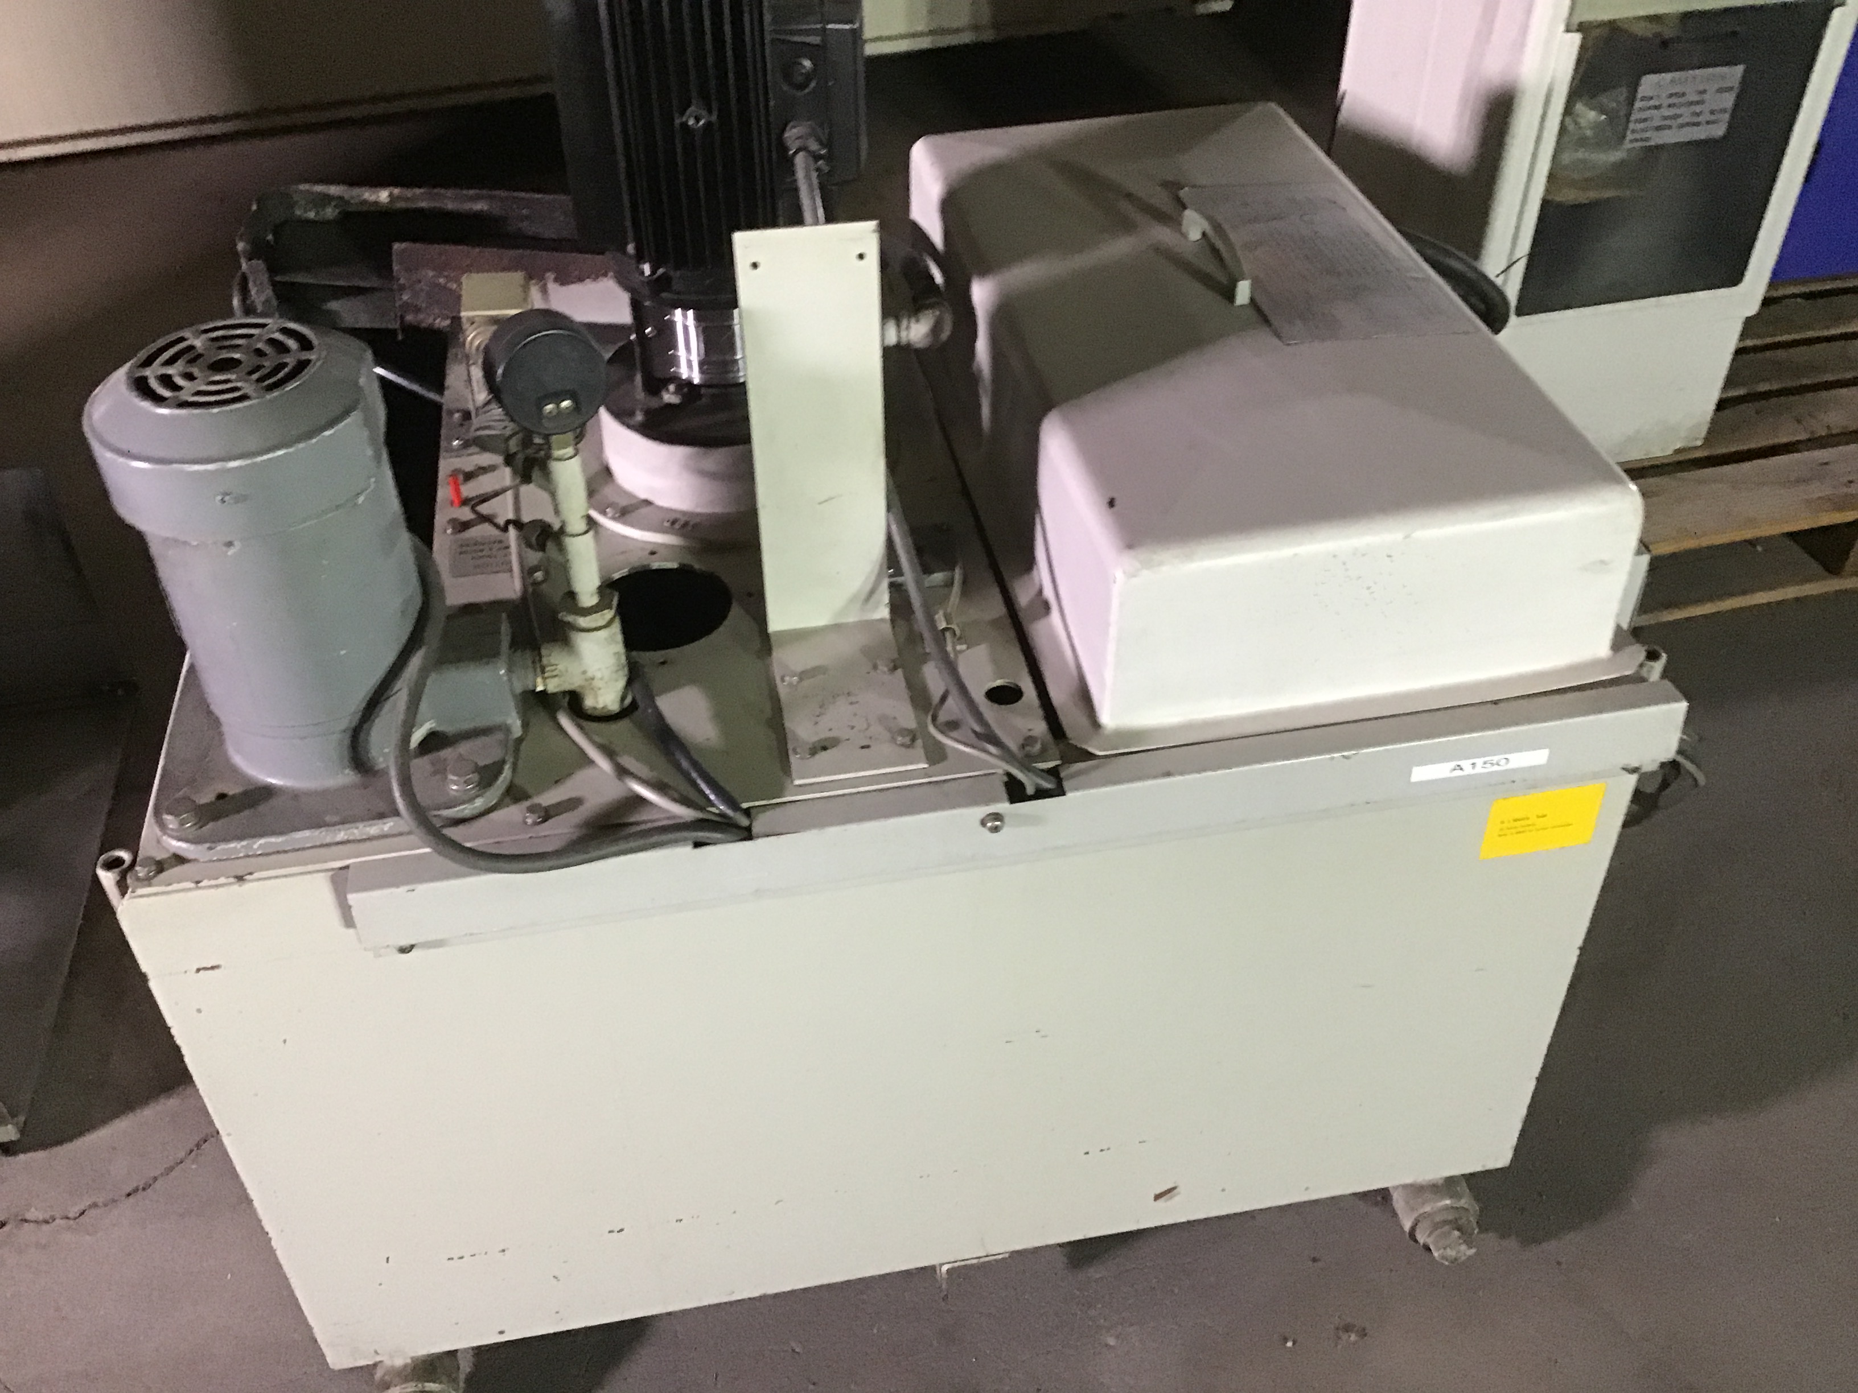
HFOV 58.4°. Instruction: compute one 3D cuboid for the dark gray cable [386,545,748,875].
[{"bbox_3d":[-0.202,0.000,0.909,0.190,0.142,0.154,-7,40,-8],"label":"dark gray cable"}]

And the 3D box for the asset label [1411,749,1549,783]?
[{"bbox_3d":[0.329,0.042,0.992,0.086,0.013,0.001,-7,40,-8],"label":"asset label"}]

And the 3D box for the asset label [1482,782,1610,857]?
[{"bbox_3d":[0.400,0.082,1.084,0.077,0.054,0.001,-7,40,-8],"label":"asset label"}]

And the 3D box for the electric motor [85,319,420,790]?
[{"bbox_3d":[-0.357,-0.082,0.923,0.145,0.237,0.154,-7,40,-8],"label":"electric motor"}]

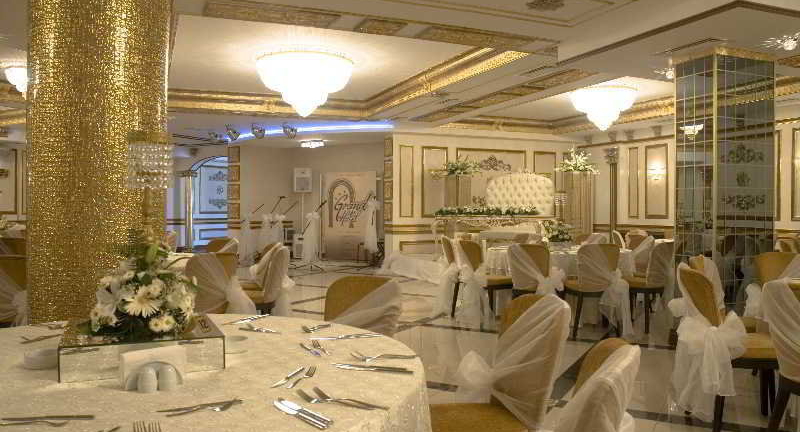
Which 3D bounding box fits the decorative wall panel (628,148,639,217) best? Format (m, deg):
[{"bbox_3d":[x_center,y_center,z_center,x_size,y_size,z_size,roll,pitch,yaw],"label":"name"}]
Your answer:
[{"bbox_3d":[4.816,-0.691,12.393,0.050,1.420,0.280,0,1,-24],"label":"decorative wall panel"}]

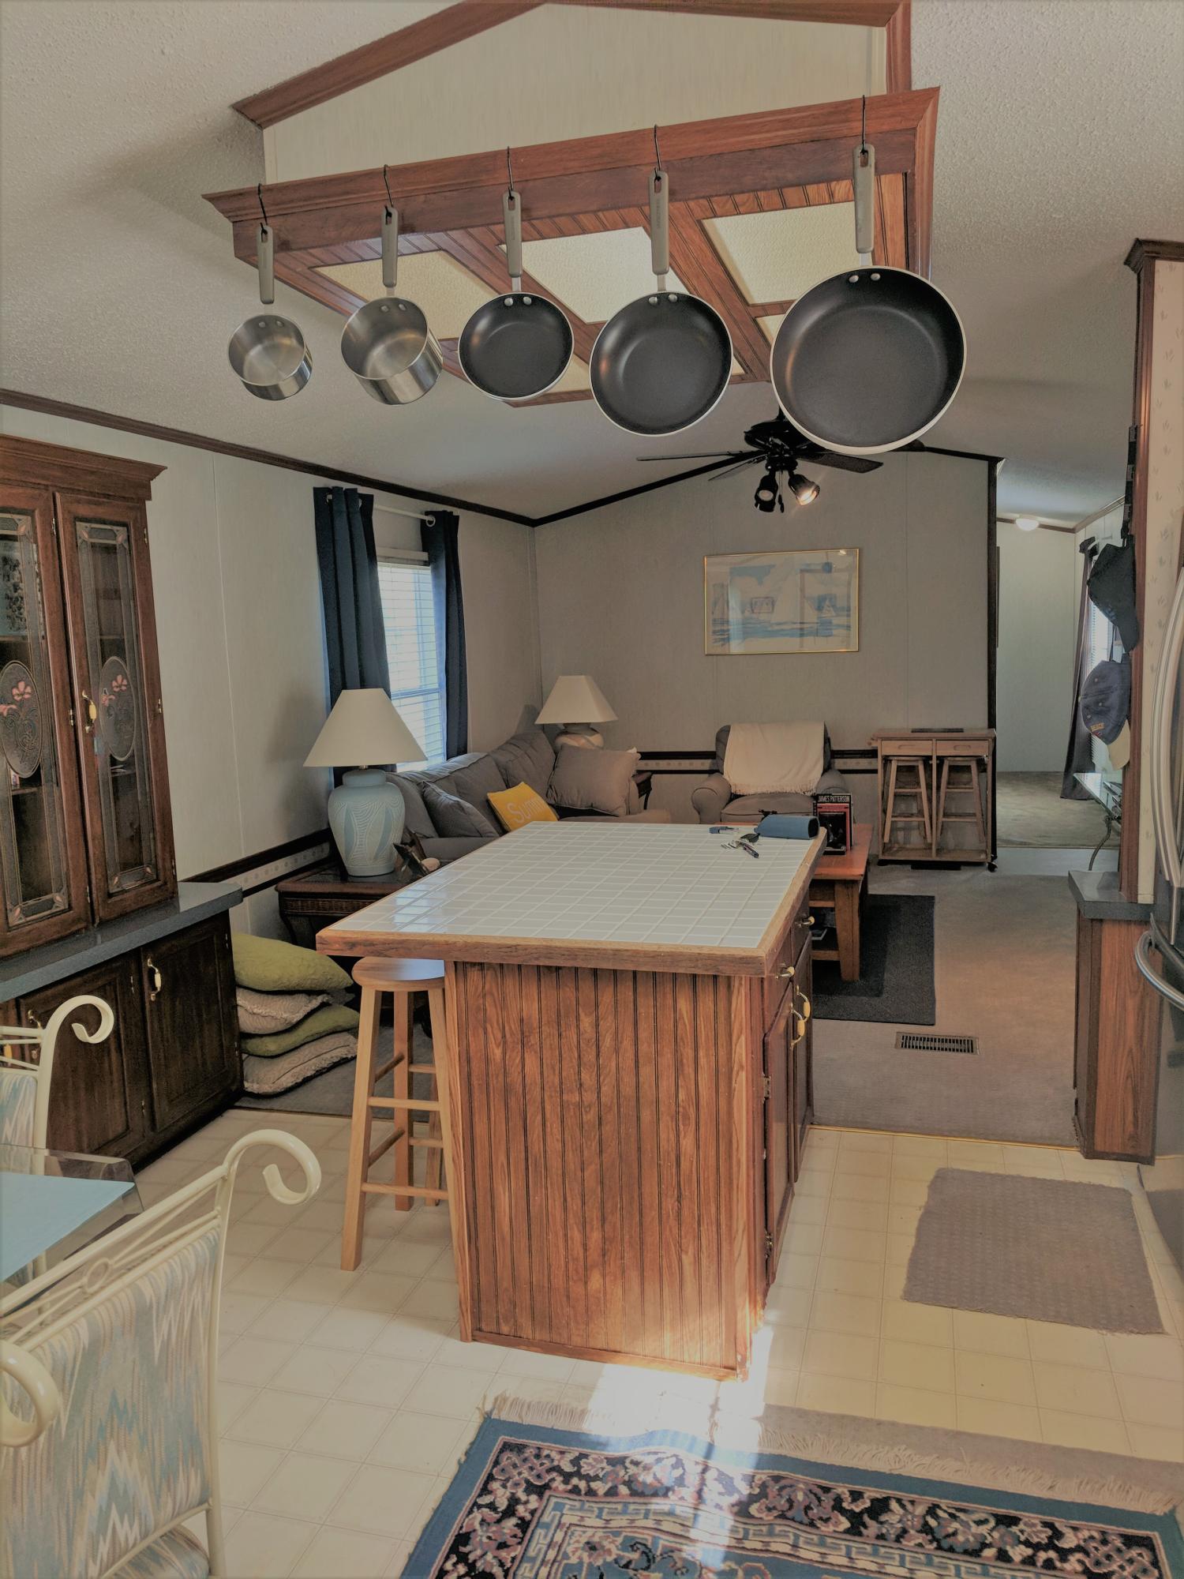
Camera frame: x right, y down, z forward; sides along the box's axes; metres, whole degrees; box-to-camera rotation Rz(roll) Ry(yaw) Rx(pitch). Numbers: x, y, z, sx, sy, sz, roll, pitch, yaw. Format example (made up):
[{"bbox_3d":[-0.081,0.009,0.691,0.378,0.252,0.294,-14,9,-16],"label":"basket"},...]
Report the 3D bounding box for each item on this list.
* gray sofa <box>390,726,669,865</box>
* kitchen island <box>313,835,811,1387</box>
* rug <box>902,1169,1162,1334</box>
[{"bbox_3d":[-0.260,0.250,6.354,1.000,0.900,2.360,0,8,15],"label":"gray sofa"},{"bbox_3d":[0.078,0.667,3.175,0.973,0.907,1.452,1,8,16],"label":"kitchen island"},{"bbox_3d":[1.098,1.121,2.963,0.545,0.010,0.670,1,8,20],"label":"rug"}]

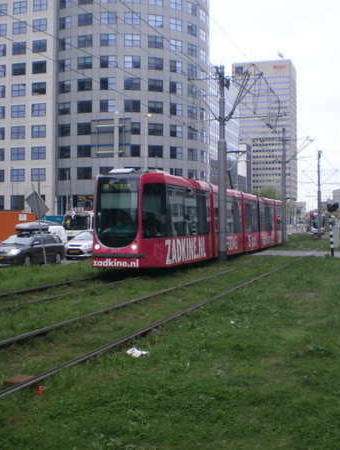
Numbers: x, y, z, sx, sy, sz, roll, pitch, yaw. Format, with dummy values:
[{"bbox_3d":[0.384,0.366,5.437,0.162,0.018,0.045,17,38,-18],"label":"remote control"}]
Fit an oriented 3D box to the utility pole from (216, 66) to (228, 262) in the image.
[{"bbox_3d":[2.210,-2.500,26.000,0.360,8.210,0.360,0,0,0],"label":"utility pole"}]

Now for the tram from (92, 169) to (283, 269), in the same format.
[{"bbox_3d":[3.300,-0.080,34.100,2.450,3.350,30.200,0,0,19],"label":"tram"}]

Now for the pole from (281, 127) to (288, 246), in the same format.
[{"bbox_3d":[8.050,-2.640,43.700,0.330,8.370,0.330,0,0,0],"label":"pole"}]

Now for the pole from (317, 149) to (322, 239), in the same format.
[{"bbox_3d":[15.960,-3.250,66.500,0.340,9.590,0.340,0,0,0],"label":"pole"}]

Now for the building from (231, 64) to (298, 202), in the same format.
[{"bbox_3d":[57.100,-46.000,373.000,33.900,95.300,30.000,0,0,17],"label":"building"}]

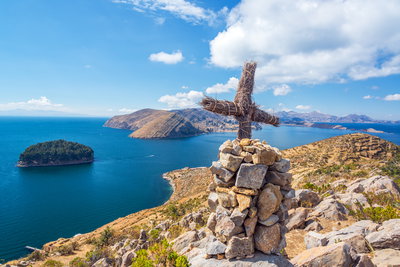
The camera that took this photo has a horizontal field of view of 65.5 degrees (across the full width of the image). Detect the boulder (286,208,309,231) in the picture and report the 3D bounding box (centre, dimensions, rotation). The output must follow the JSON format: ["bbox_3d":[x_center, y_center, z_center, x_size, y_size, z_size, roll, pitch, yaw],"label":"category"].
[{"bbox_3d":[1.498,1.322,4.783,0.340,0.270,0.360,1,3,10],"label":"boulder"}]

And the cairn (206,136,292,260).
[{"bbox_3d":[0.551,0.672,3.644,0.920,1.240,0.820,1,3,5],"label":"cairn"}]

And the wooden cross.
[{"bbox_3d":[0.532,-0.385,3.634,1.000,0.880,0.170,3,2,-28],"label":"wooden cross"}]

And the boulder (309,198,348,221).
[{"bbox_3d":[2.223,1.315,5.383,0.620,0.310,0.500,1,3,10],"label":"boulder"}]

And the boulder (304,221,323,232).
[{"bbox_3d":[1.709,1.401,4.687,0.250,0.150,0.200,1,3,15],"label":"boulder"}]

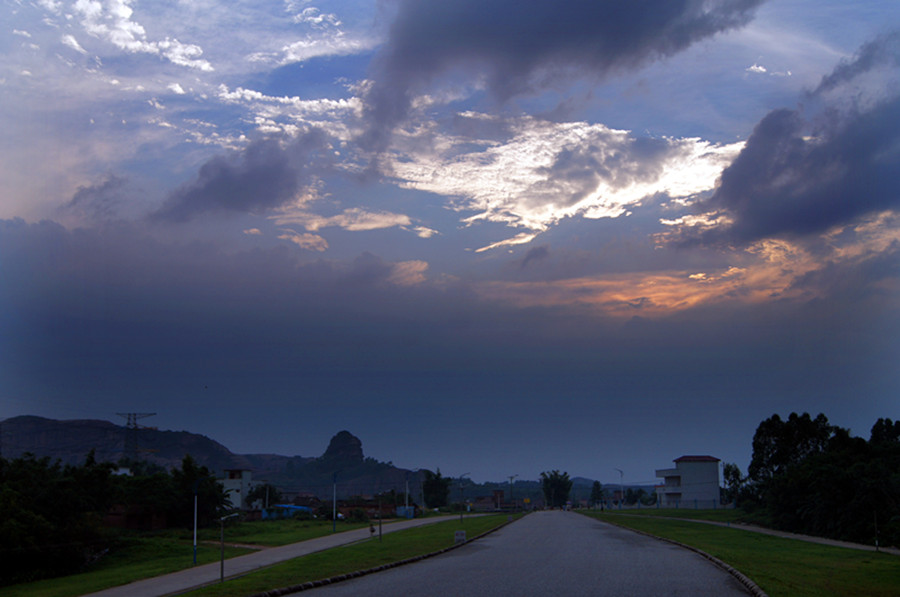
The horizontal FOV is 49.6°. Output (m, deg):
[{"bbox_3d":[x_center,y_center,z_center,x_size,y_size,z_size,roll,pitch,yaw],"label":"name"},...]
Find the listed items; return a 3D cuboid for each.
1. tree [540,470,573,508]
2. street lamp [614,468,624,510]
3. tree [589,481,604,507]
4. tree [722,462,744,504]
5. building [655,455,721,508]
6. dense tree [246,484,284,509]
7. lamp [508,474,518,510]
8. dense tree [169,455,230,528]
[{"bbox_3d":[24.680,44.380,225.000,7.510,8.840,7.140,0,-11,0],"label":"tree"},{"bbox_3d":[32.560,36.690,187.000,1.600,7.720,0.400,0,-11,0],"label":"street lamp"},{"bbox_3d":[32.410,43.240,215.000,3.200,5.740,3.040,0,-11,0],"label":"tree"},{"bbox_3d":[58.250,38.320,200.000,4.520,9.060,4.290,0,-11,0],"label":"tree"},{"bbox_3d":[48.170,37.240,197.000,10.000,10.710,10.000,3,-11,-17],"label":"building"},{"bbox_3d":[-31.440,33.730,165.000,6.100,4.990,5.490,0,-11,0],"label":"dense tree"},{"bbox_3d":[11.220,34.320,172.000,1.700,6.150,0.400,0,-11,0],"label":"lamp"},{"bbox_3d":[-29.650,22.860,115.000,6.970,8.690,6.620,0,-11,0],"label":"dense tree"}]

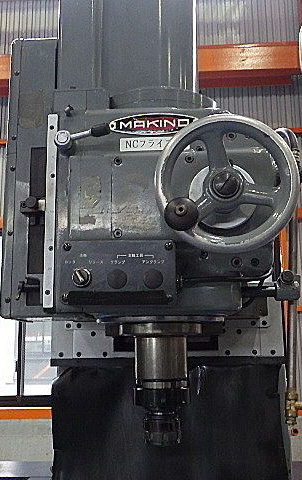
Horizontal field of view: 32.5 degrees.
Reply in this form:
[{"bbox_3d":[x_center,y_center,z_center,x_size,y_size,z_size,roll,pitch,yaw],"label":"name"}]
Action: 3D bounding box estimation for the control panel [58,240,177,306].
[{"bbox_3d":[-0.052,0.053,0.835,0.185,0.106,0.040,-1,-11,1],"label":"control panel"}]

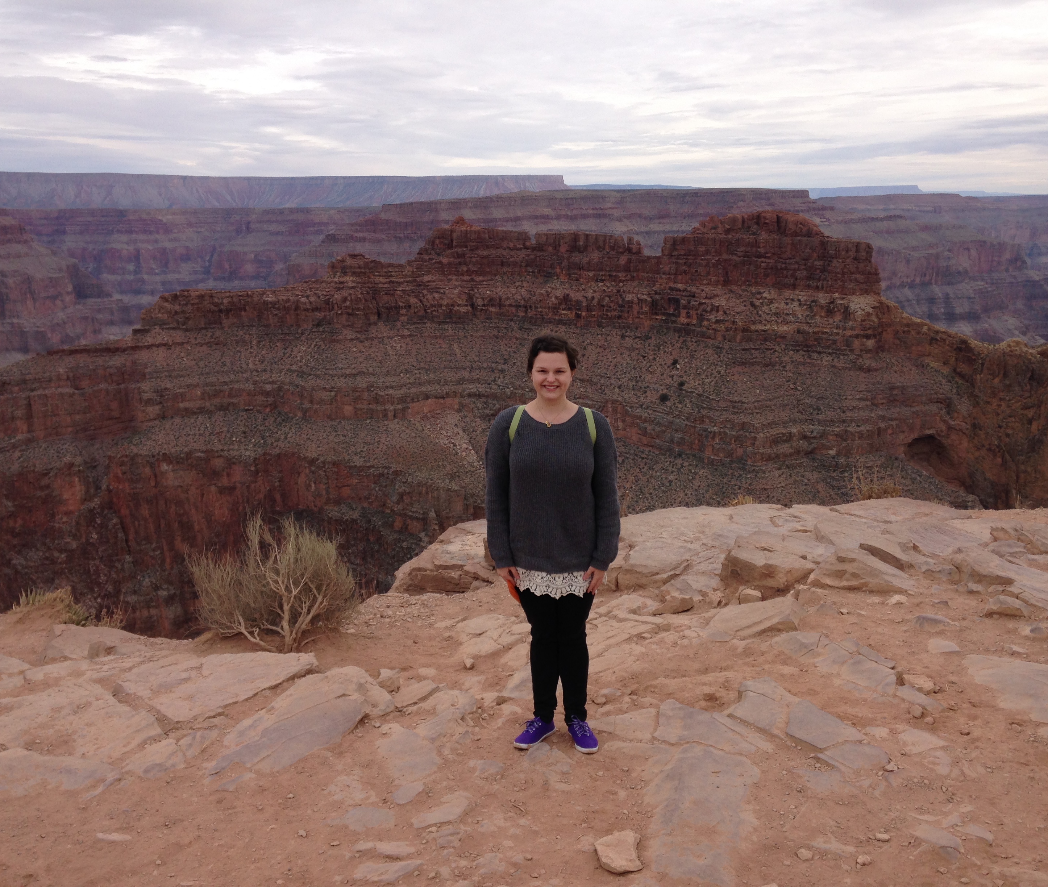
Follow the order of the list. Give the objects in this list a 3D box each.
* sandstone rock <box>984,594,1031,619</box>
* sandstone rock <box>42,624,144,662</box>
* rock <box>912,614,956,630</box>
[{"bbox_3d":[2.631,0.885,6.126,0.207,0.088,0.152,1,12,4],"label":"sandstone rock"},{"bbox_3d":[-2.095,0.974,5.504,0.434,0.125,0.236,-1,12,-3],"label":"sandstone rock"},{"bbox_3d":[2.157,0.938,5.938,0.209,0.048,0.117,3,13,12],"label":"rock"}]

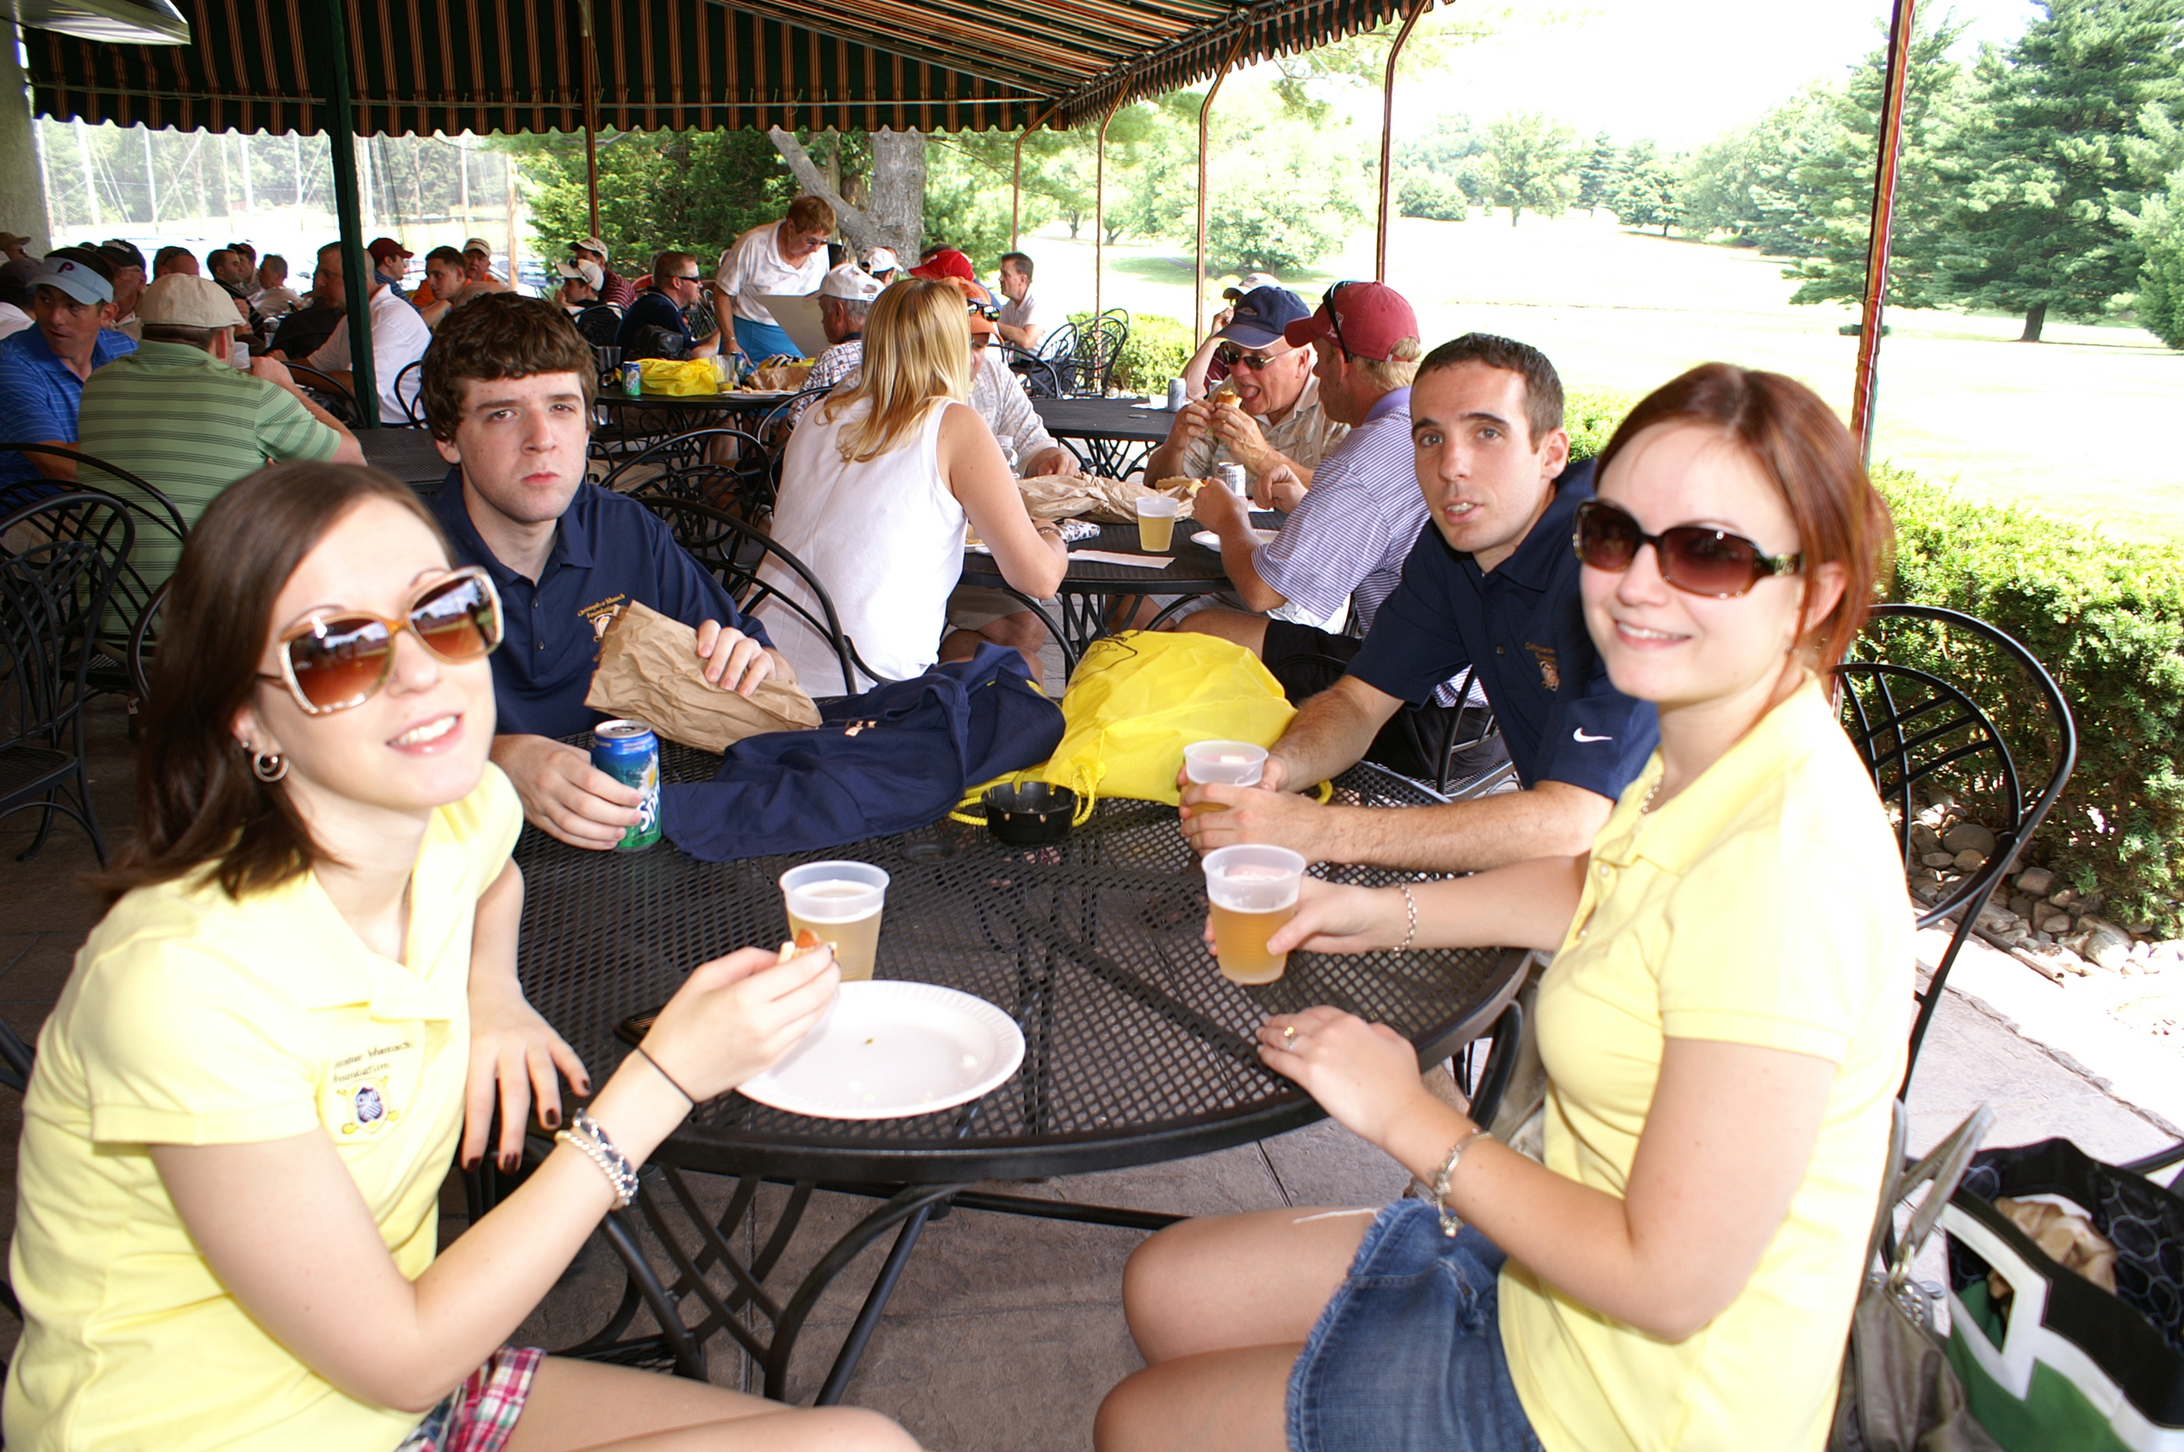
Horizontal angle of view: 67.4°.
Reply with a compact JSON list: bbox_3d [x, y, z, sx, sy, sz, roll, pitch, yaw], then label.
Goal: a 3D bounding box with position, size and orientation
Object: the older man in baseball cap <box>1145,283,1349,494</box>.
[{"bbox_3d":[0.428,-0.451,4.033,0.600,1.220,0.750,10,19,29],"label":"older man in baseball cap"}]

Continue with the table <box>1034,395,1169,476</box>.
[{"bbox_3d":[0.142,-0.800,6.174,1.180,0.730,1.180,2,16,0],"label":"table"}]

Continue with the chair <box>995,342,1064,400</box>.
[{"bbox_3d":[-0.400,-1.140,6.910,0.580,0.900,0.600,-5,17,-20],"label":"chair"}]

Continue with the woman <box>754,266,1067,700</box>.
[{"bbox_3d":[-0.325,-0.199,3.134,0.470,1.270,0.740,11,19,30],"label":"woman"}]

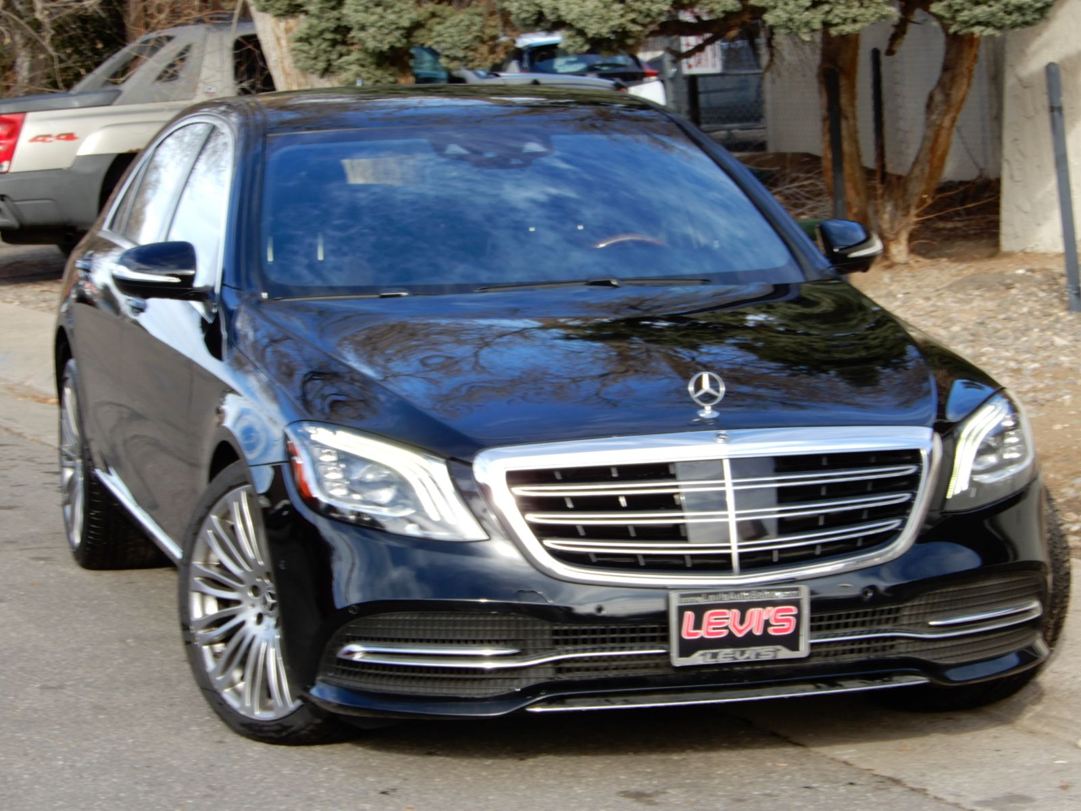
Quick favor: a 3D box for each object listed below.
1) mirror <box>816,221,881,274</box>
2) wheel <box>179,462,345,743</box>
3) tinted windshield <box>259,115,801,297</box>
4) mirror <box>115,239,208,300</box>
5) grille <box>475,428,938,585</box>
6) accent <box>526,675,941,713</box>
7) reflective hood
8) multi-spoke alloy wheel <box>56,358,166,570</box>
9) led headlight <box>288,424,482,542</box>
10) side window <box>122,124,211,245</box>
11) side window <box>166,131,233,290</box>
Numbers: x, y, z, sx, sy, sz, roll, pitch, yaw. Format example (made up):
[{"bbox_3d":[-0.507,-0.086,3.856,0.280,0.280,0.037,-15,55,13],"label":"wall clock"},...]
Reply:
[{"bbox_3d":[0.838,-0.435,8.953,0.235,0.160,0.150,-3,6,-15],"label":"mirror"},{"bbox_3d":[-0.578,0.440,7.630,0.250,0.700,0.700,-6,7,-40],"label":"wheel"},{"bbox_3d":[-0.065,-0.533,8.648,1.460,0.141,0.940,-3,38,-15],"label":"tinted windshield"},{"bbox_3d":[-0.989,-0.346,8.478,0.235,0.160,0.150,-3,6,-15],"label":"mirror"},{"bbox_3d":[0.390,0.223,7.049,1.050,0.334,0.185,-3,-3,-15],"label":"grille"},{"bbox_3d":[0.418,0.617,7.017,0.920,0.035,0.090,-3,6,-15],"label":"accent"},{"bbox_3d":[0.200,-0.123,7.712,1.600,0.200,1.515,-3,13,-15],"label":"reflective hood"},{"bbox_3d":[-1.399,0.165,10.654,0.250,0.700,0.700,-3,6,-15],"label":"multi-spoke alloy wheel"},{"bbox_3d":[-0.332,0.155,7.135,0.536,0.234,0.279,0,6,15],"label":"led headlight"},{"bbox_3d":[-1.109,-0.654,9.721,0.070,0.387,1.030,20,0,-16],"label":"side window"},{"bbox_3d":[-0.871,-0.537,8.772,0.070,0.432,1.200,20,0,-16],"label":"side window"}]

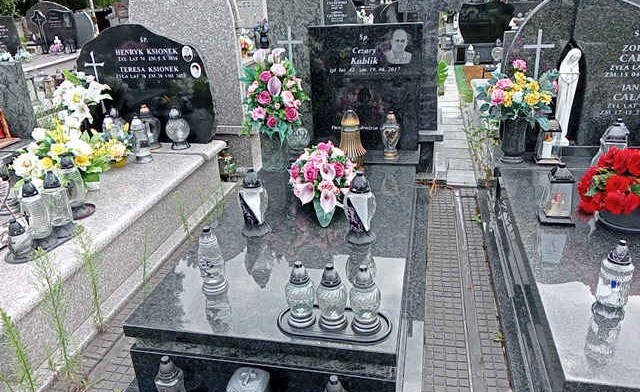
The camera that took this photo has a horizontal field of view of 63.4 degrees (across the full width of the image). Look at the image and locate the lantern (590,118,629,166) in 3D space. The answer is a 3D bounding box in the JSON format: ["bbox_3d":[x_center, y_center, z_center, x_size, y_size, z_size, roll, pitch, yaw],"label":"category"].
[{"bbox_3d":[1.709,-0.261,2.992,0.210,0.345,0.210,3,23,12],"label":"lantern"}]

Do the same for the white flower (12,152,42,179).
[{"bbox_3d":[-1.729,-0.180,3.050,0.147,0.143,0.100,-16,27,-28],"label":"white flower"}]

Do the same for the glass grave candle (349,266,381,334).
[{"bbox_3d":[0.133,0.294,1.524,0.095,0.208,0.095,2,23,12],"label":"glass grave candle"}]

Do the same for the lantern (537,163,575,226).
[{"bbox_3d":[1.172,-0.017,2.530,0.155,0.285,0.150,3,23,12],"label":"lantern"}]

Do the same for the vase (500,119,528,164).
[{"bbox_3d":[1.251,-0.355,3.328,0.165,0.260,0.165,3,23,12],"label":"vase"}]

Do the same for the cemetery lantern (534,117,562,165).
[{"bbox_3d":[1.380,-0.342,3.099,0.140,0.268,0.135,3,24,11],"label":"cemetery lantern"}]

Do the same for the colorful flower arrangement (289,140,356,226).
[{"bbox_3d":[0.016,-0.070,2.365,0.305,0.280,0.275,2,23,12],"label":"colorful flower arrangement"}]

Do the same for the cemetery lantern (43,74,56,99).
[{"bbox_3d":[-3.380,-1.361,6.425,0.140,0.265,0.140,3,23,12],"label":"cemetery lantern"}]

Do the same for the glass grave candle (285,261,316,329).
[{"bbox_3d":[-0.069,0.331,1.801,0.097,0.222,0.097,3,23,12],"label":"glass grave candle"}]

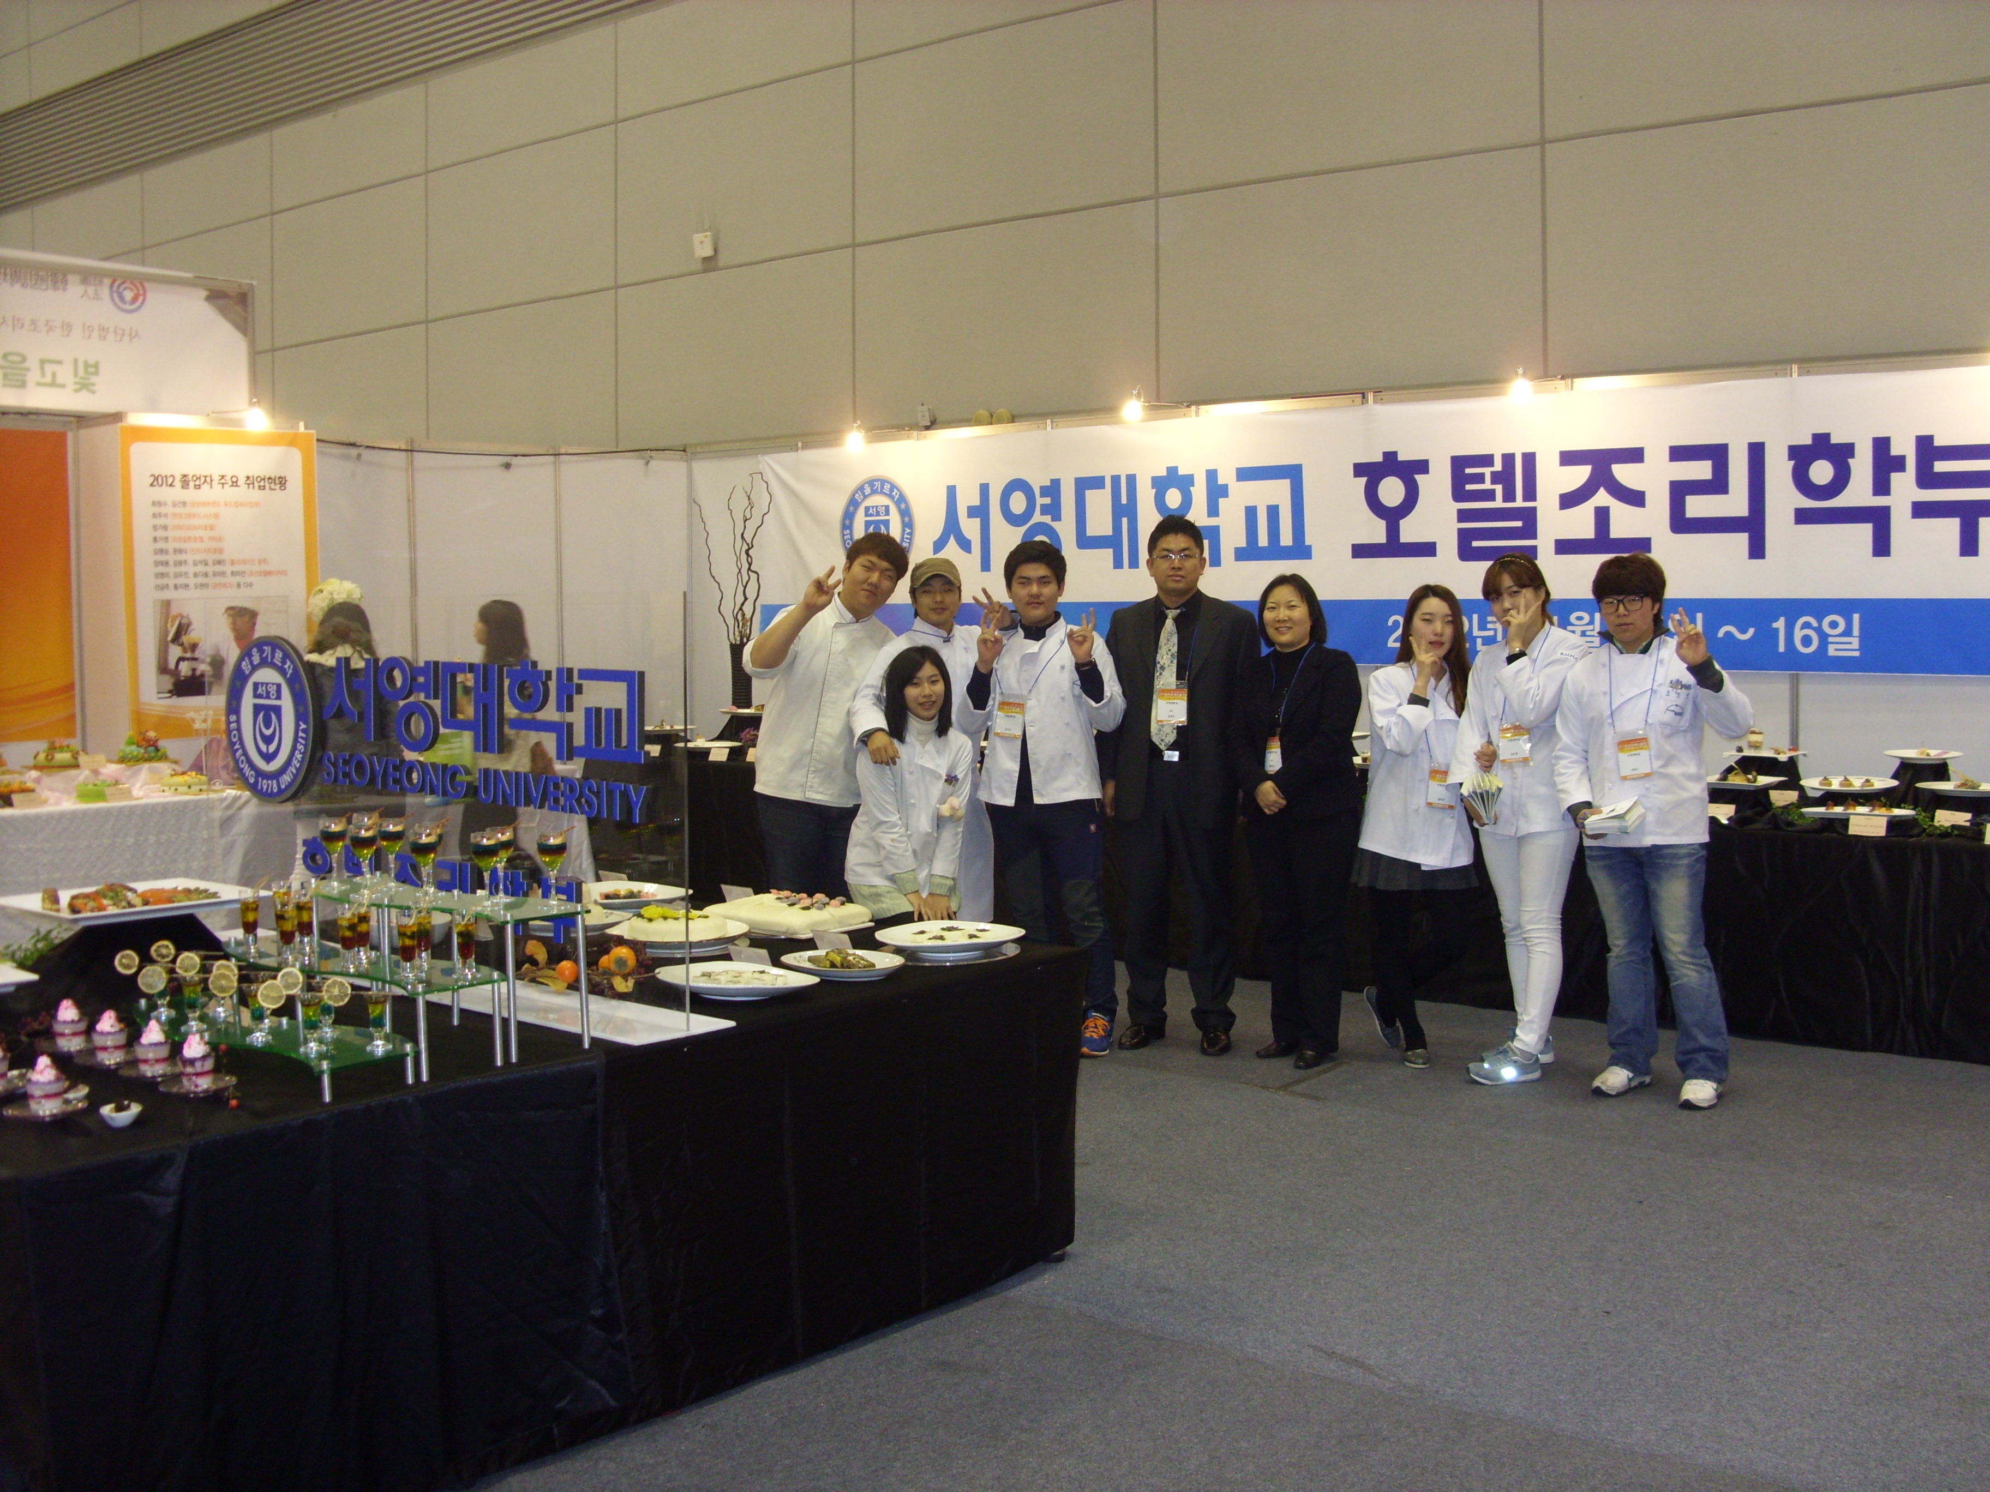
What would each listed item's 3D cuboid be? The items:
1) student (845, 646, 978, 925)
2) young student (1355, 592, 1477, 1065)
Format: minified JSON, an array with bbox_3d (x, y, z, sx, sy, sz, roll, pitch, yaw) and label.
[{"bbox_3d":[-0.265,0.370,7.096,0.440,1.380,0.480,-1,4,-14],"label":"student"},{"bbox_3d":[1.365,0.264,7.091,0.400,1.560,0.360,0,4,5],"label":"young student"}]

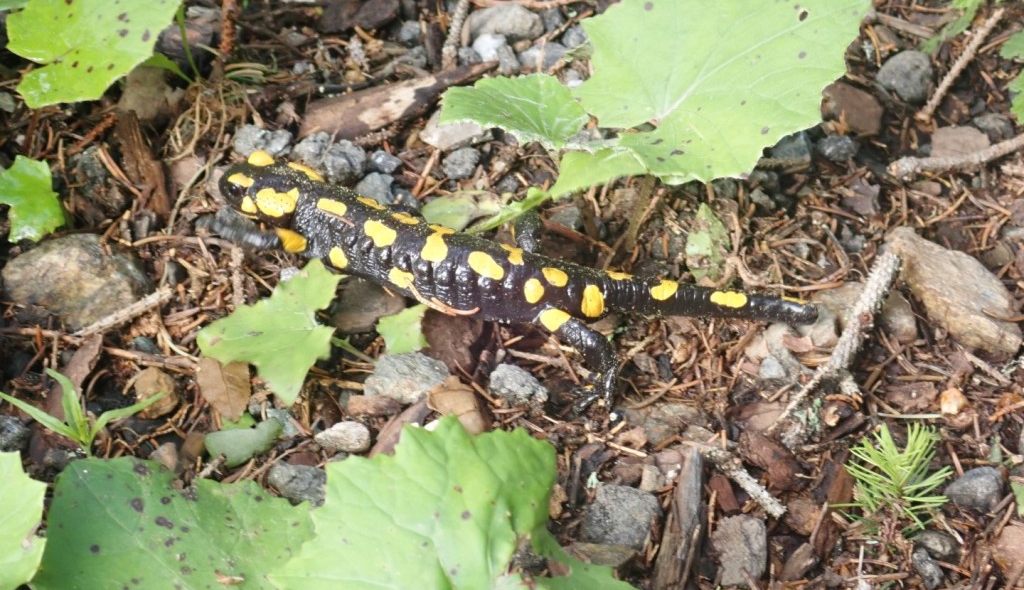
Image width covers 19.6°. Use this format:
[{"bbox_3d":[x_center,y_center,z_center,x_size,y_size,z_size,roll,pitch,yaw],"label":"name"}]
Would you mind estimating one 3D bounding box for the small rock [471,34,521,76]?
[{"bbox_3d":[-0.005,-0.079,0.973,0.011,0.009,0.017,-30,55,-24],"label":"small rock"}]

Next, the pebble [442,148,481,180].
[{"bbox_3d":[-0.016,-0.041,0.928,0.012,0.008,0.011,0,52,0],"label":"pebble"}]

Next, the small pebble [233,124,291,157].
[{"bbox_3d":[-0.076,-0.046,0.896,0.018,0.009,0.012,0,47,0],"label":"small pebble"}]

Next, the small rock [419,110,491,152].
[{"bbox_3d":[-0.017,-0.050,0.900,0.022,0.008,0.014,0,47,0],"label":"small rock"}]

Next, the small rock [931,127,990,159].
[{"bbox_3d":[0.136,-0.046,0.897,0.018,0.008,0.013,0,47,0],"label":"small rock"}]

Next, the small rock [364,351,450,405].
[{"bbox_3d":[-0.030,0.023,0.832,0.024,0.010,0.016,0,47,0],"label":"small rock"}]

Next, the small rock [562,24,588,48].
[{"bbox_3d":[0.021,-0.085,0.980,0.009,0.006,0.009,0,48,0],"label":"small rock"}]

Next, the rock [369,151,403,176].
[{"bbox_3d":[-0.040,-0.041,0.929,0.011,0.006,0.009,0,52,0],"label":"rock"}]

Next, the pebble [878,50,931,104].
[{"bbox_3d":[0.126,-0.070,0.948,0.018,0.014,0.018,0,52,0],"label":"pebble"}]

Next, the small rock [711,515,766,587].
[{"bbox_3d":[0.064,0.072,0.835,0.015,0.011,0.021,0,48,0],"label":"small rock"}]

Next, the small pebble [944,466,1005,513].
[{"bbox_3d":[0.133,0.056,0.850,0.017,0.010,0.013,0,48,0],"label":"small pebble"}]

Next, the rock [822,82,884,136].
[{"bbox_3d":[0.110,-0.060,0.954,0.019,0.011,0.018,0,48,0],"label":"rock"}]

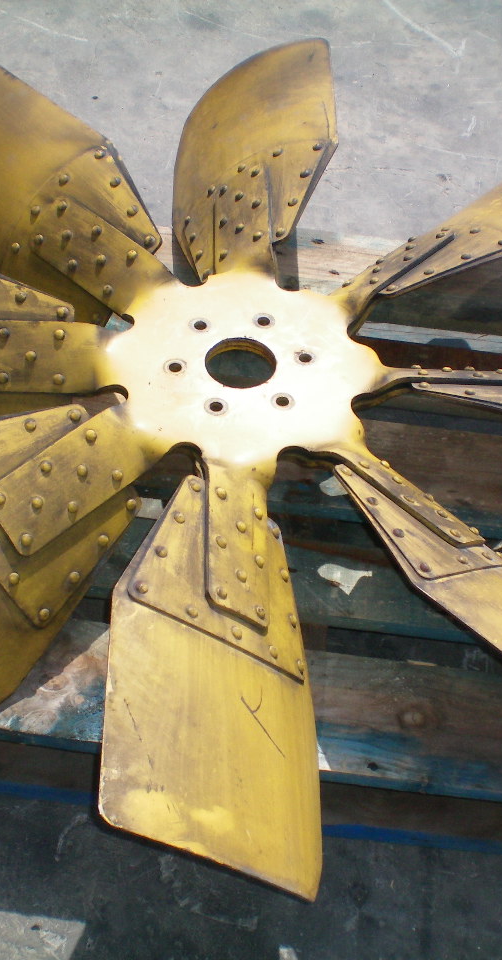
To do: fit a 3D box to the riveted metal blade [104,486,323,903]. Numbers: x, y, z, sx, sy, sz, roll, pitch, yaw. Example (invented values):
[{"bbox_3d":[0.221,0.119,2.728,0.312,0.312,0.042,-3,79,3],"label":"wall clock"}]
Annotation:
[{"bbox_3d":[-0.012,0.168,1.308,0.272,0.050,0.418,33,42,-34],"label":"riveted metal blade"}]

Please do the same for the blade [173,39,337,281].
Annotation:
[{"bbox_3d":[-0.013,-0.376,1.765,0.272,0.050,0.418,-28,40,28],"label":"blade"}]

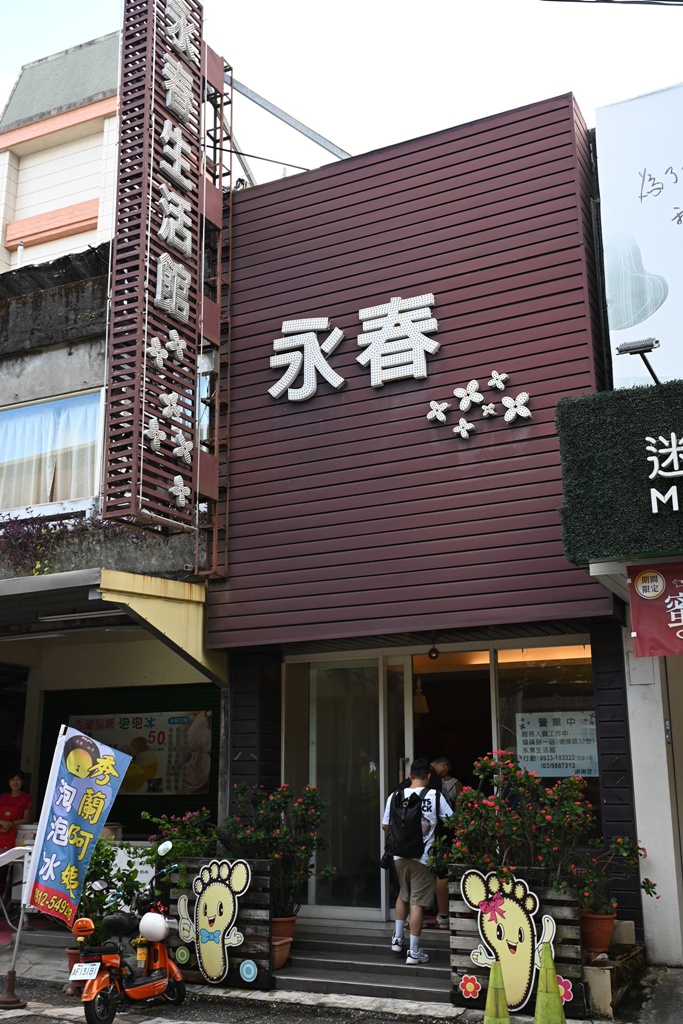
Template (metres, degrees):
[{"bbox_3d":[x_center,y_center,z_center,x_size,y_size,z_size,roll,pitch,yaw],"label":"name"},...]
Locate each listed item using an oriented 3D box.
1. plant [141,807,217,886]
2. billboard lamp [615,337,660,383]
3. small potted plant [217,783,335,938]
[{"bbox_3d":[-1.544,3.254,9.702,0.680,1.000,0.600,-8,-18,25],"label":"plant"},{"bbox_3d":[2.460,-1.268,8.512,0.340,0.220,0.500,-8,-18,25],"label":"billboard lamp"},{"bbox_3d":[-0.631,3.387,9.784,1.000,1.450,0.900,-8,-18,25],"label":"small potted plant"}]

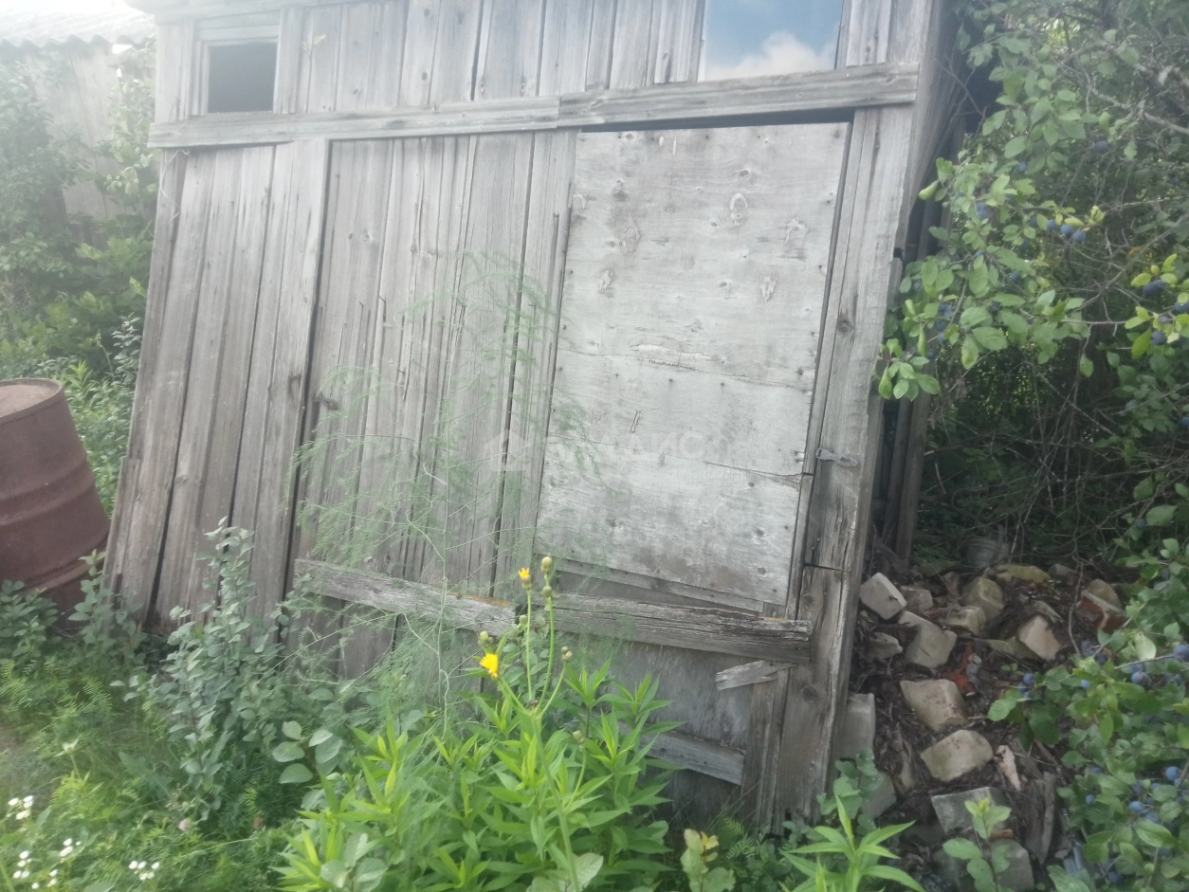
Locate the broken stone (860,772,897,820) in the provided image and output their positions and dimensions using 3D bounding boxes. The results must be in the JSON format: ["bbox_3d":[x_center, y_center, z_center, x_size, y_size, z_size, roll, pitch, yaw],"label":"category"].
[{"bbox_3d":[0.641,0.794,2.170,0.075,0.085,0.075,6,18,17],"label":"broken stone"}]

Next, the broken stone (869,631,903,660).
[{"bbox_3d":[0.852,0.587,2.820,0.095,0.070,0.085,-11,24,-20],"label":"broken stone"}]

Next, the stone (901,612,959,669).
[{"bbox_3d":[1.026,0.598,2.950,0.131,0.118,0.123,-2,12,-10],"label":"stone"}]

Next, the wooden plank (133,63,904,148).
[{"bbox_3d":[-0.422,-1.012,2.951,2.722,0.102,0.030,6,0,26],"label":"wooden plank"}]

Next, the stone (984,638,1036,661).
[{"bbox_3d":[1.167,0.572,2.700,0.125,0.050,0.075,4,17,12],"label":"stone"}]

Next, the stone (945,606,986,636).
[{"bbox_3d":[1.215,0.571,3.150,0.099,0.069,0.091,-3,12,-15],"label":"stone"}]

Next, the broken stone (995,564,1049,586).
[{"bbox_3d":[1.601,0.482,3.600,0.173,0.060,0.114,0,12,0],"label":"broken stone"}]

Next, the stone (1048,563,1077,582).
[{"bbox_3d":[1.518,0.415,3.120,0.090,0.055,0.065,6,18,20],"label":"stone"}]

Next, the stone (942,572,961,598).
[{"bbox_3d":[1.105,0.430,2.970,0.055,0.070,0.055,6,18,17],"label":"stone"}]

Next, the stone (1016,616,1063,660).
[{"bbox_3d":[1.397,0.600,3.020,0.094,0.098,0.094,-6,13,-24],"label":"stone"}]

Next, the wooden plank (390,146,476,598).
[{"bbox_3d":[-0.504,-0.250,2.976,0.120,1.452,0.025,5,-1,26],"label":"wooden plank"}]

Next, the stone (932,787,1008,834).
[{"bbox_3d":[0.830,0.812,2.130,0.155,0.075,0.085,-4,17,-12],"label":"stone"}]

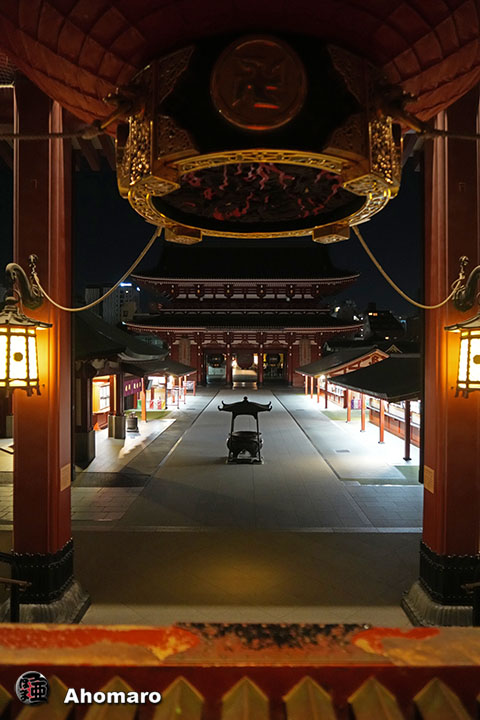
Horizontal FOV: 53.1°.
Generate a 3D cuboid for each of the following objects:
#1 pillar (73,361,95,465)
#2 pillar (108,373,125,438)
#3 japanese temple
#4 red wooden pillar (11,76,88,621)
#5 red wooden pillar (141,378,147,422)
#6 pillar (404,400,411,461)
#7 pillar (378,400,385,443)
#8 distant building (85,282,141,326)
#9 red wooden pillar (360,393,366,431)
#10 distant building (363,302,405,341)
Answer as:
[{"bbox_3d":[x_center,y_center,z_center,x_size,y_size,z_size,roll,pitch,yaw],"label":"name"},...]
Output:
[{"bbox_3d":[-6.383,2.135,19.702,0.860,4.065,0.860,0,0,1],"label":"pillar"},{"bbox_3d":[-6.567,2.305,25.585,0.840,3.677,0.840,0,0,1],"label":"pillar"},{"bbox_3d":[0.850,-7.650,71.500,31.000,22.600,17.000,0,0,1],"label":"japanese temple"},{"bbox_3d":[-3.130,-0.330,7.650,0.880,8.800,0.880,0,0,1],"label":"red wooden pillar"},{"bbox_3d":[-6.368,2.671,31.776,0.260,2.893,0.260,0,0,1],"label":"red wooden pillar"},{"bbox_3d":[7.250,3.050,20.750,0.200,2.570,0.200,0,0,1],"label":"pillar"},{"bbox_3d":[7.100,3.015,24.000,0.210,2.270,0.210,0,0,1],"label":"pillar"},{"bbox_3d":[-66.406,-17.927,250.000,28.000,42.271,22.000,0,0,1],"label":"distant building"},{"bbox_3d":[7.153,2.961,27.755,0.210,2.346,0.210,0,0,1],"label":"red wooden pillar"},{"bbox_3d":[50.823,-8.057,170.000,15.000,23.198,14.000,0,0,1],"label":"distant building"}]

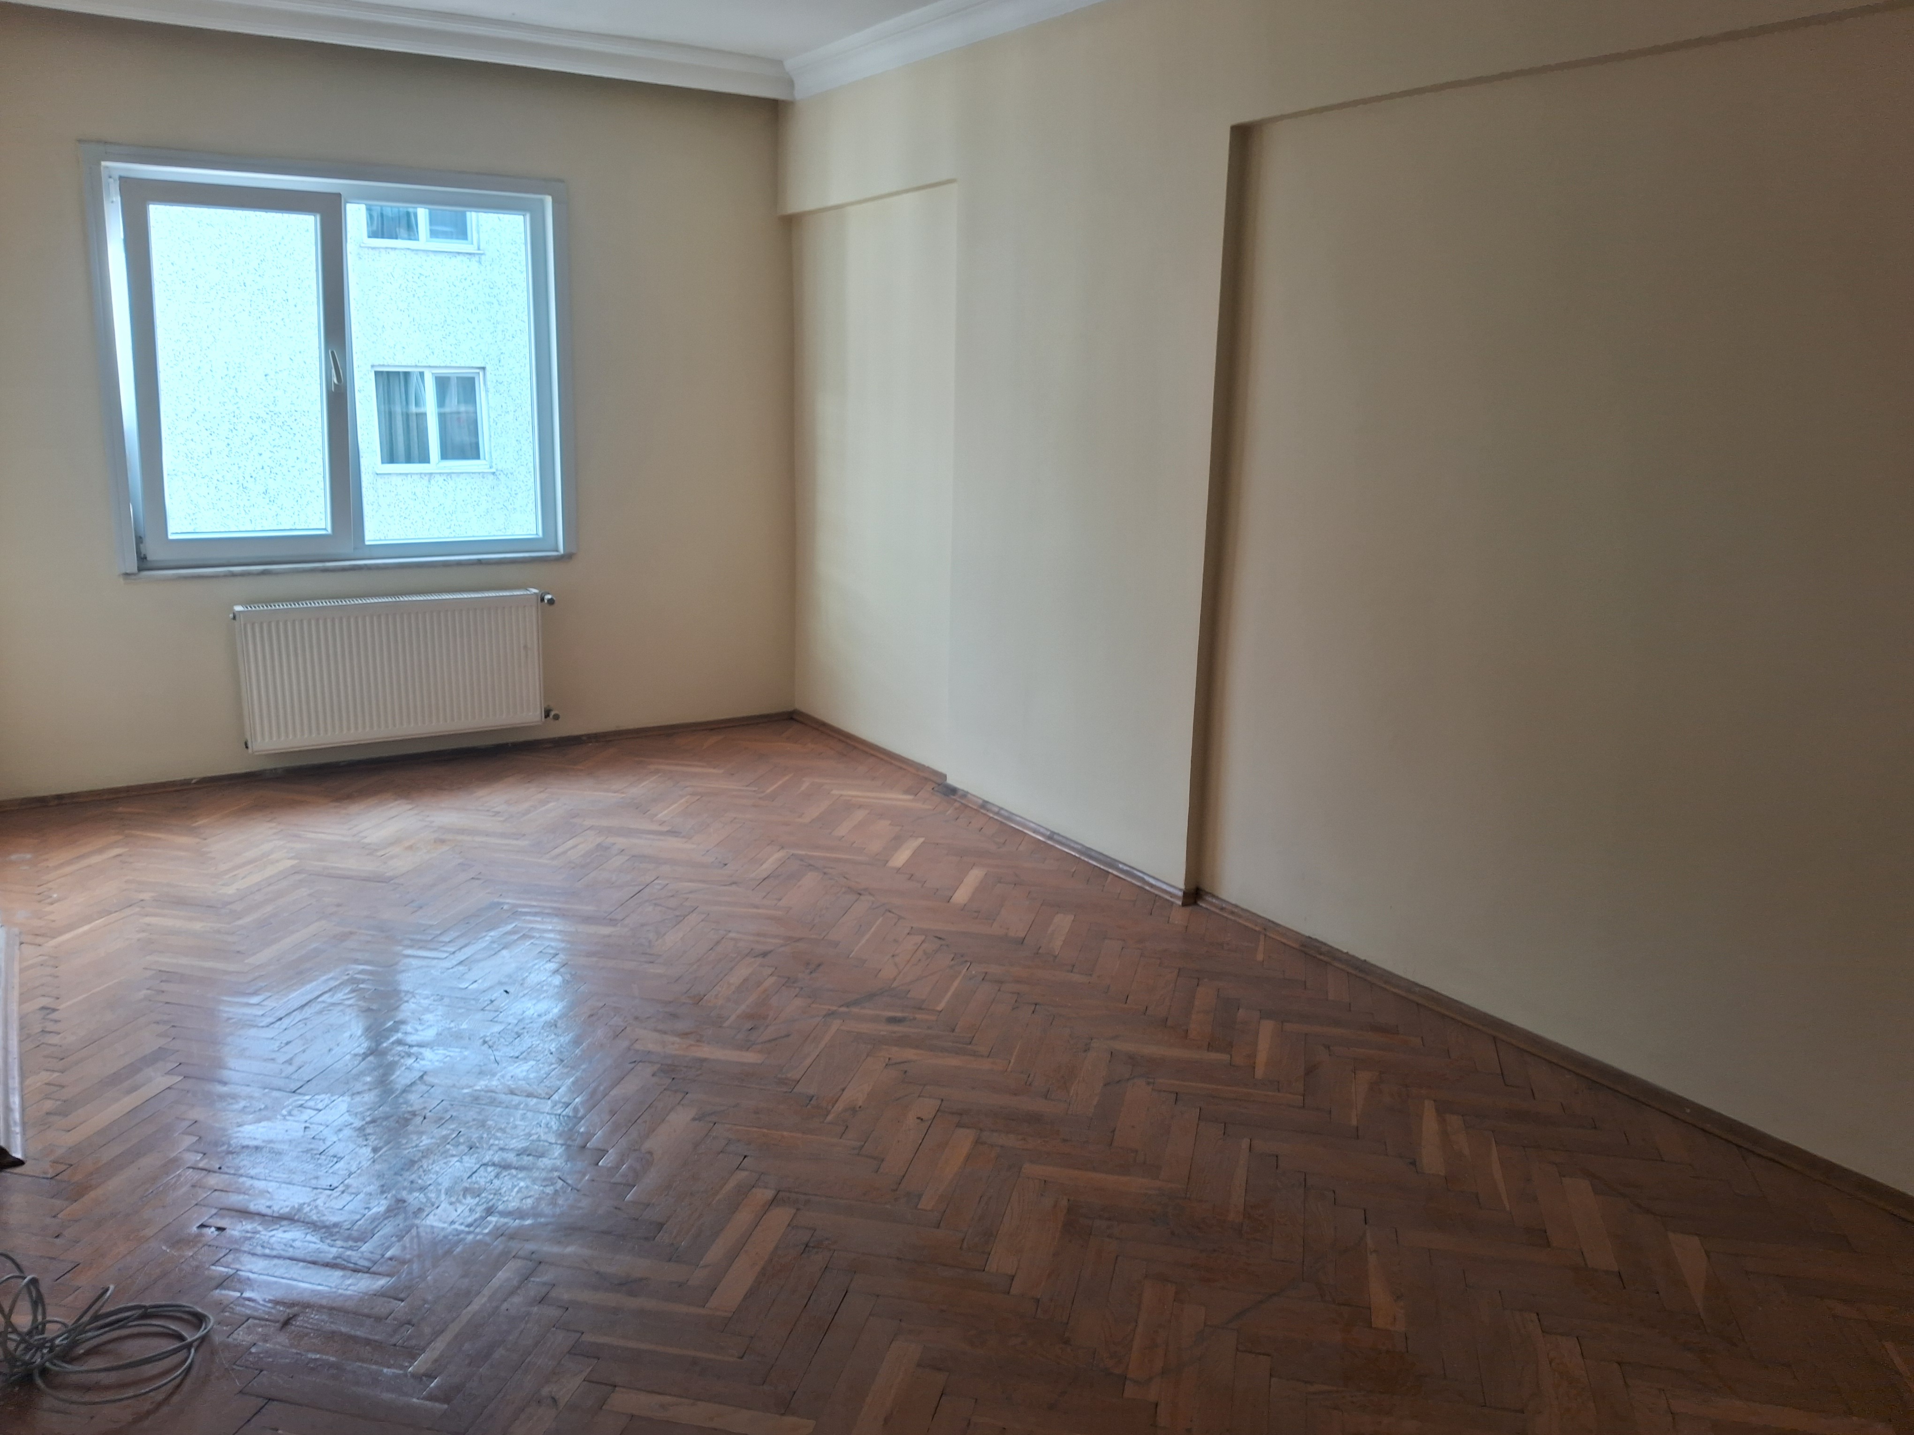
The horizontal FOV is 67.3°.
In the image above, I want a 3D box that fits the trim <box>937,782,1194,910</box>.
[{"bbox_3d":[0.331,0.434,5.261,0.030,0.048,1.520,-7,15,-32],"label":"trim"}]

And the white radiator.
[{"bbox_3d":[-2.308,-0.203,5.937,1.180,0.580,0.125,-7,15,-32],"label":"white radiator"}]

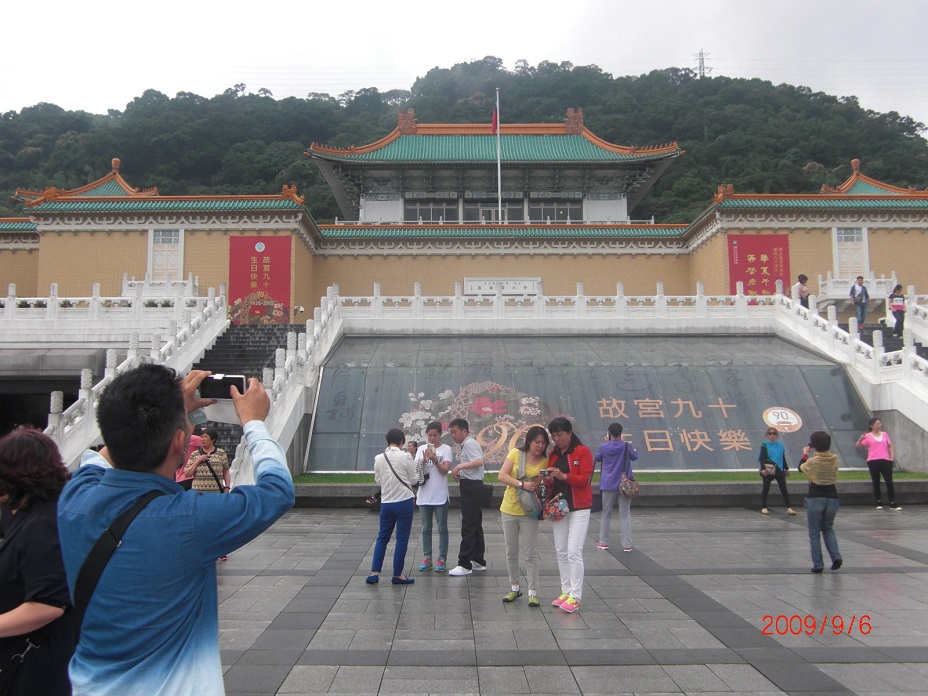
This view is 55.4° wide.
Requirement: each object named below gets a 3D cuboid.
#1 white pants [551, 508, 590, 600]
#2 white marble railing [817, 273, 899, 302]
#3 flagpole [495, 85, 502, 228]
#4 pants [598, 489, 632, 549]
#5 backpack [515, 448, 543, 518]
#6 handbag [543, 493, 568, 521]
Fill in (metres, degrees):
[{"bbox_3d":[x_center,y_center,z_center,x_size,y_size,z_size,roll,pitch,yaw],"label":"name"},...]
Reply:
[{"bbox_3d":[0.937,1.781,7.780,0.340,0.850,0.250,-3,-6,29],"label":"white pants"},{"bbox_3d":[23.517,-3.615,53.017,4.050,1.600,1.600,0,-5,-1],"label":"white marble railing"},{"bbox_3d":[2.507,-13.601,63.000,0.220,9.900,0.220,0,-5,-1],"label":"flagpole"},{"bbox_3d":[1.955,2.142,11.380,0.430,0.840,0.270,0,-5,-4],"label":"pants"},{"bbox_3d":[0.578,1.214,7.870,0.250,0.600,0.200,0,-5,-1],"label":"backpack"},{"bbox_3d":[0.785,1.353,7.550,0.230,0.240,0.120,-1,-5,4],"label":"handbag"}]

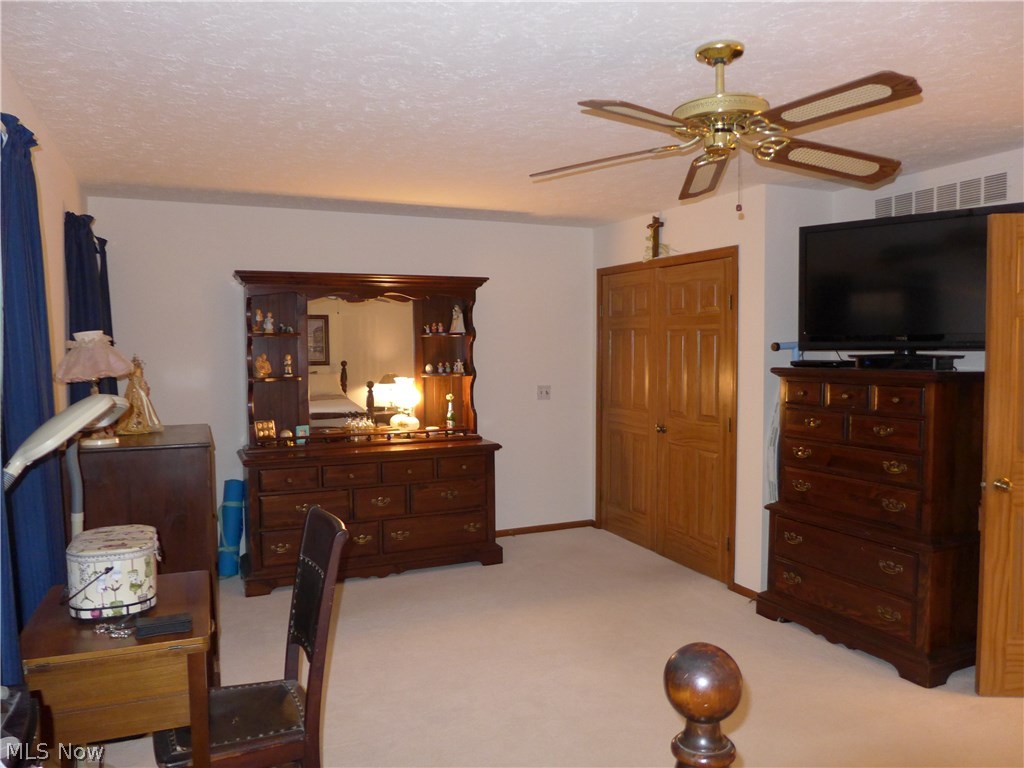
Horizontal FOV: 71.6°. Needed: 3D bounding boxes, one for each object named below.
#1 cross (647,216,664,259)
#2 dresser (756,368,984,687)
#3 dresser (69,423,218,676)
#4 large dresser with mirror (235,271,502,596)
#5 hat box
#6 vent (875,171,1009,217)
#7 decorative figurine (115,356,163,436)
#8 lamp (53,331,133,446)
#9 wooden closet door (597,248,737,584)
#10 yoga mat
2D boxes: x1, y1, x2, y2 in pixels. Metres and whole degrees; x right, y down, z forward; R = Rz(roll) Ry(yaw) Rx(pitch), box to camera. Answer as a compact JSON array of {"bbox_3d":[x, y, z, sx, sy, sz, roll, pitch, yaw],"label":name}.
[{"bbox_3d":[0.984,-1.012,4.907,0.050,0.285,0.160,-3,4,-25],"label":"cross"},{"bbox_3d":[1.824,0.617,3.654,0.490,1.400,0.980,-3,4,-28],"label":"dresser"},{"bbox_3d":[-1.737,0.819,3.476,0.550,1.115,0.890,-2,4,-23],"label":"dresser"},{"bbox_3d":[-0.956,0.276,4.836,1.680,2.000,0.500,-2,4,-22],"label":"large dresser with mirror"},{"bbox_3d":[-1.240,0.584,2.230,0.240,0.195,0.330,-2,4,-22],"label":"hat box"},{"bbox_3d":[2.245,-0.980,3.773,0.020,0.140,0.740,-3,4,-25],"label":"vent"},{"bbox_3d":[-1.832,0.061,3.481,0.190,0.380,0.200,0,4,12],"label":"decorative figurine"},{"bbox_3d":[-1.838,0.027,3.122,0.300,0.500,0.300,-3,4,-25],"label":"lamp"},{"bbox_3d":[1.018,0.185,5.005,0.060,2.105,1.580,-3,4,-25],"label":"wooden closet door"},{"bbox_3d":[-1.827,0.967,4.642,0.120,0.670,0.120,3,-1,-25],"label":"yoga mat"}]

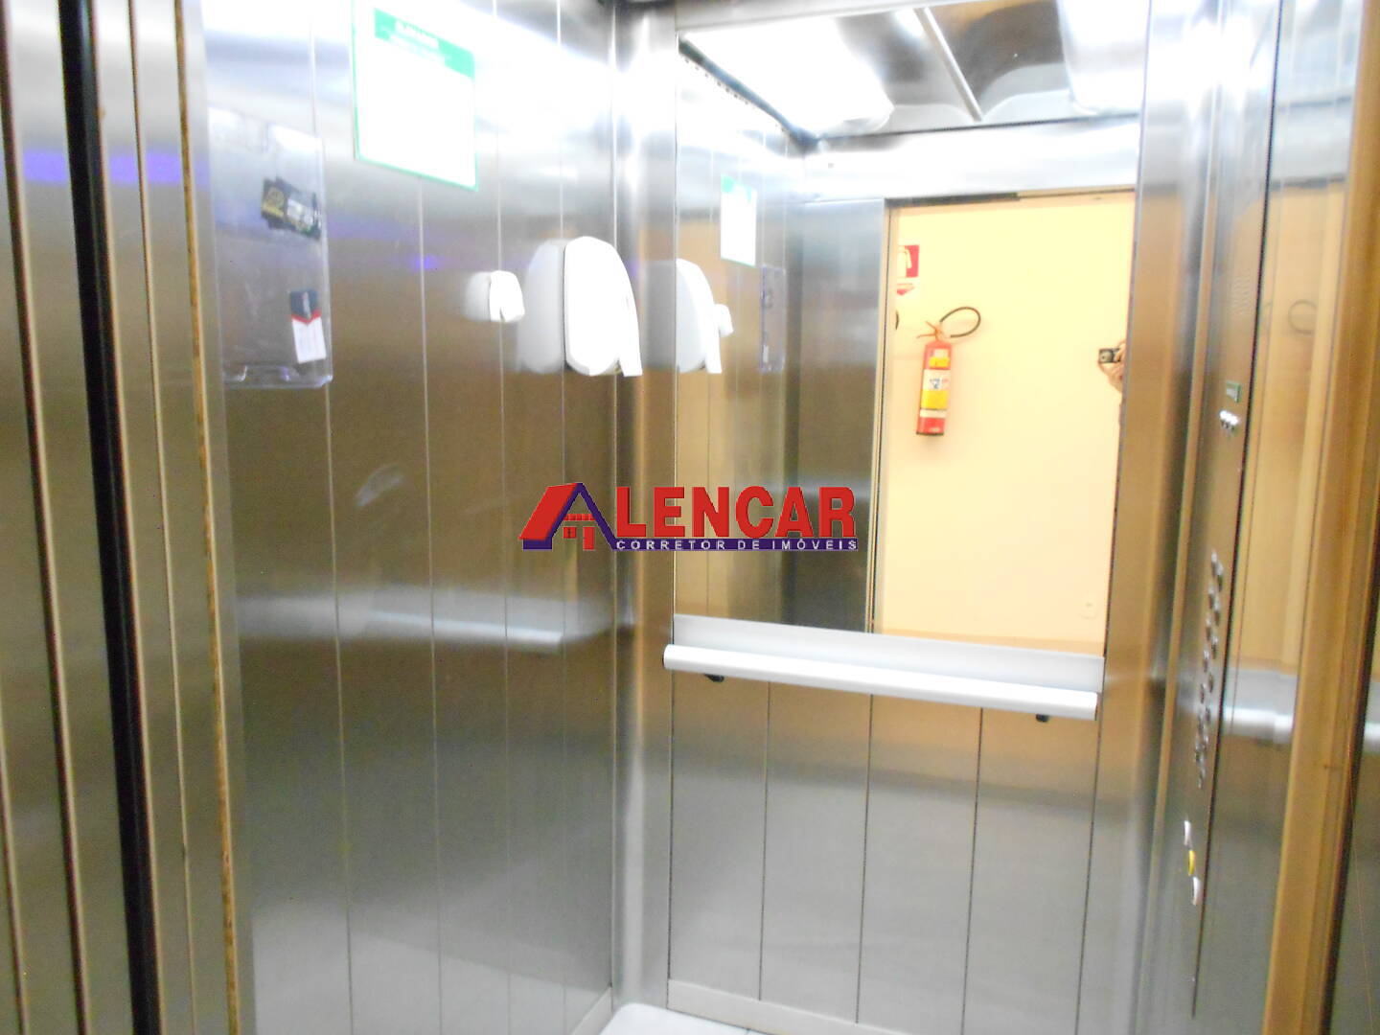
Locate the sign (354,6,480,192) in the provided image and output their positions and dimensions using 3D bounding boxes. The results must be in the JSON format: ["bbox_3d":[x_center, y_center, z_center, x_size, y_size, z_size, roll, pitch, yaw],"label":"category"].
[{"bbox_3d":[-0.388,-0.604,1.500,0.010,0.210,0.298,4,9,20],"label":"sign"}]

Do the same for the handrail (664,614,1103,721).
[{"bbox_3d":[0.364,0.300,2.114,0.885,0.110,0.078,4,9,20],"label":"handrail"}]

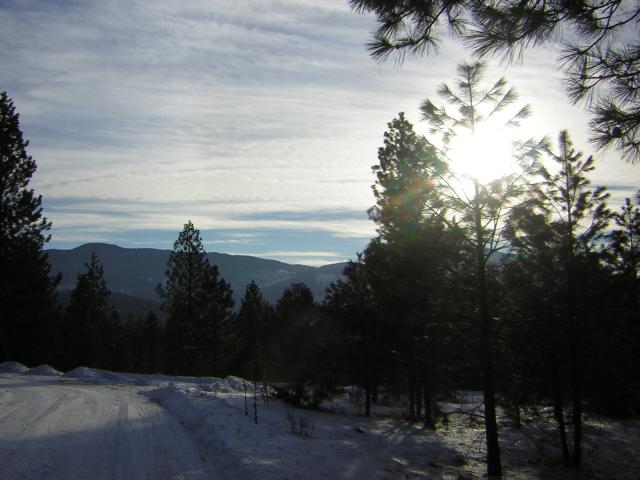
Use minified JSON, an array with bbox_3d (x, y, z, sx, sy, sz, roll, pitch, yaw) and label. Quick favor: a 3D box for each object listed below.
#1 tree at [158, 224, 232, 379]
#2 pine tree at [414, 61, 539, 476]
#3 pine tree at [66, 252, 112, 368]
[{"bbox_3d":[-7.039,3.178,37.630,4.180,8.690,4.060,-1,-8,0],"label":"tree"},{"bbox_3d":[2.146,0.258,9.010,1.680,5.660,1.630,-1,-8,0],"label":"pine tree"},{"bbox_3d":[-14.730,4.459,42.535,2.940,7.380,2.850,-1,-8,0],"label":"pine tree"}]

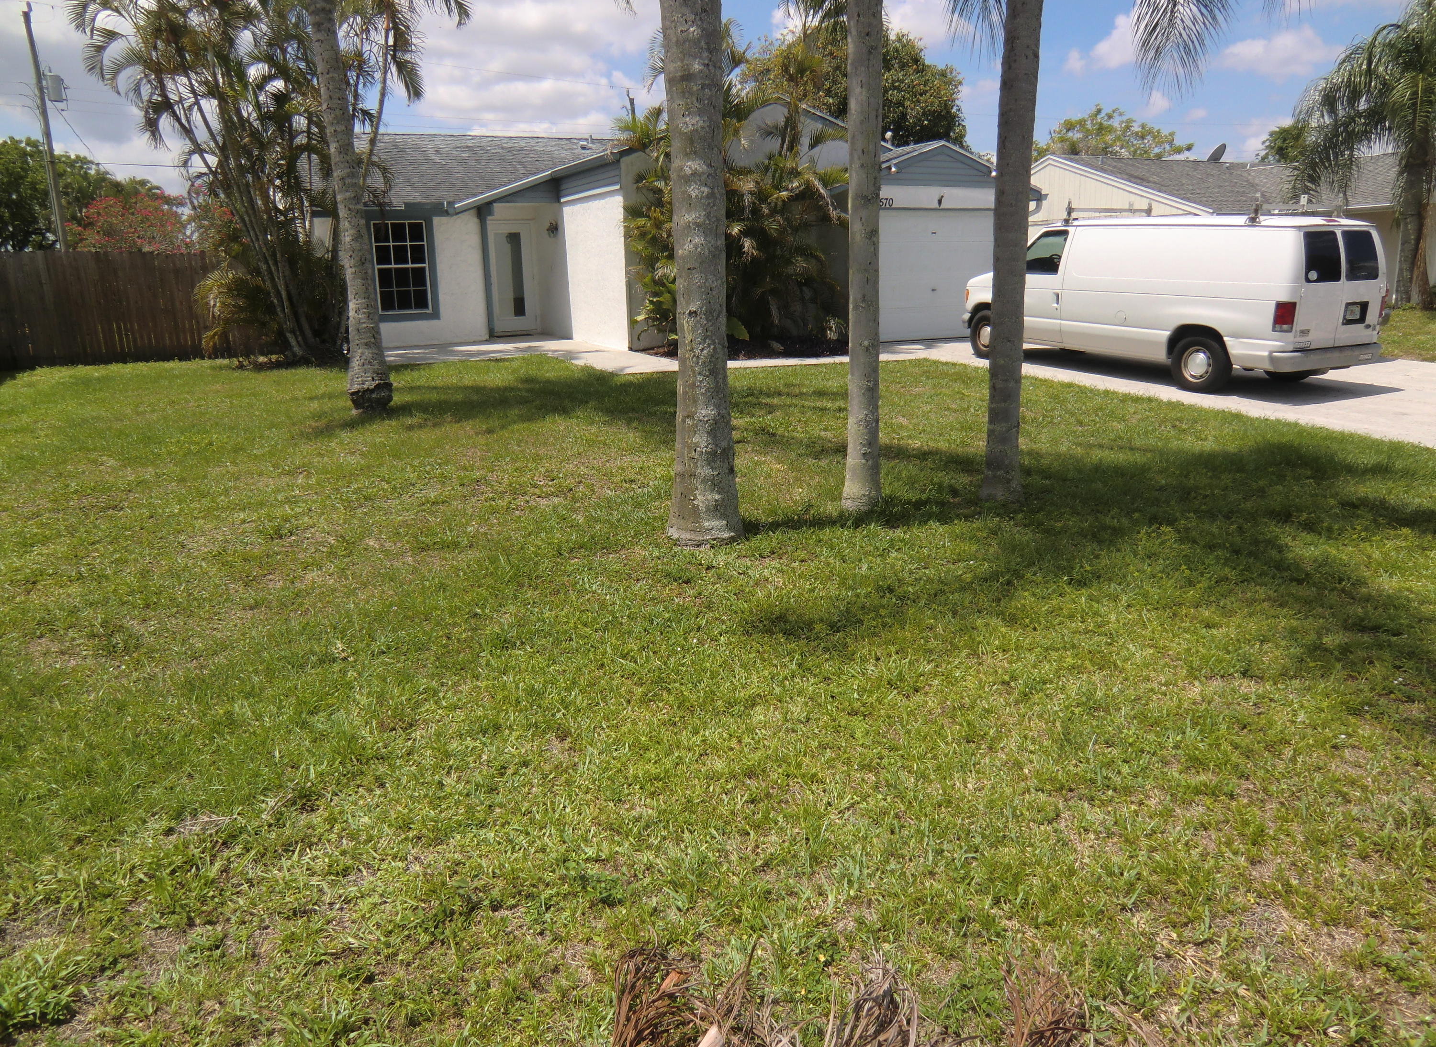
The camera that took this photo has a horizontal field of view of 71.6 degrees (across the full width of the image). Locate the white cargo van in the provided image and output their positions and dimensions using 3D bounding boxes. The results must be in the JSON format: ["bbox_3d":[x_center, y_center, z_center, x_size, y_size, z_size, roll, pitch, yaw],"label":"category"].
[{"bbox_3d":[5.737,-3.083,13.367,2.050,2.080,5.300,-10,20,-29],"label":"white cargo van"}]

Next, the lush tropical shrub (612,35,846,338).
[{"bbox_3d":[0.360,-5.115,15.747,3.600,4.700,2.700,-10,19,-29],"label":"lush tropical shrub"}]

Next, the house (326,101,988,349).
[{"bbox_3d":[-2.203,-6.056,19.888,12.400,4.100,11.200,-10,19,-29],"label":"house"}]

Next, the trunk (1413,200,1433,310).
[{"bbox_3d":[16.463,-6.196,22.950,0.420,2.450,0.420,11,20,33],"label":"trunk"}]

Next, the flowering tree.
[{"bbox_3d":[-12.025,-5.555,20.864,2.450,2.660,2.800,-10,19,-29],"label":"flowering tree"}]

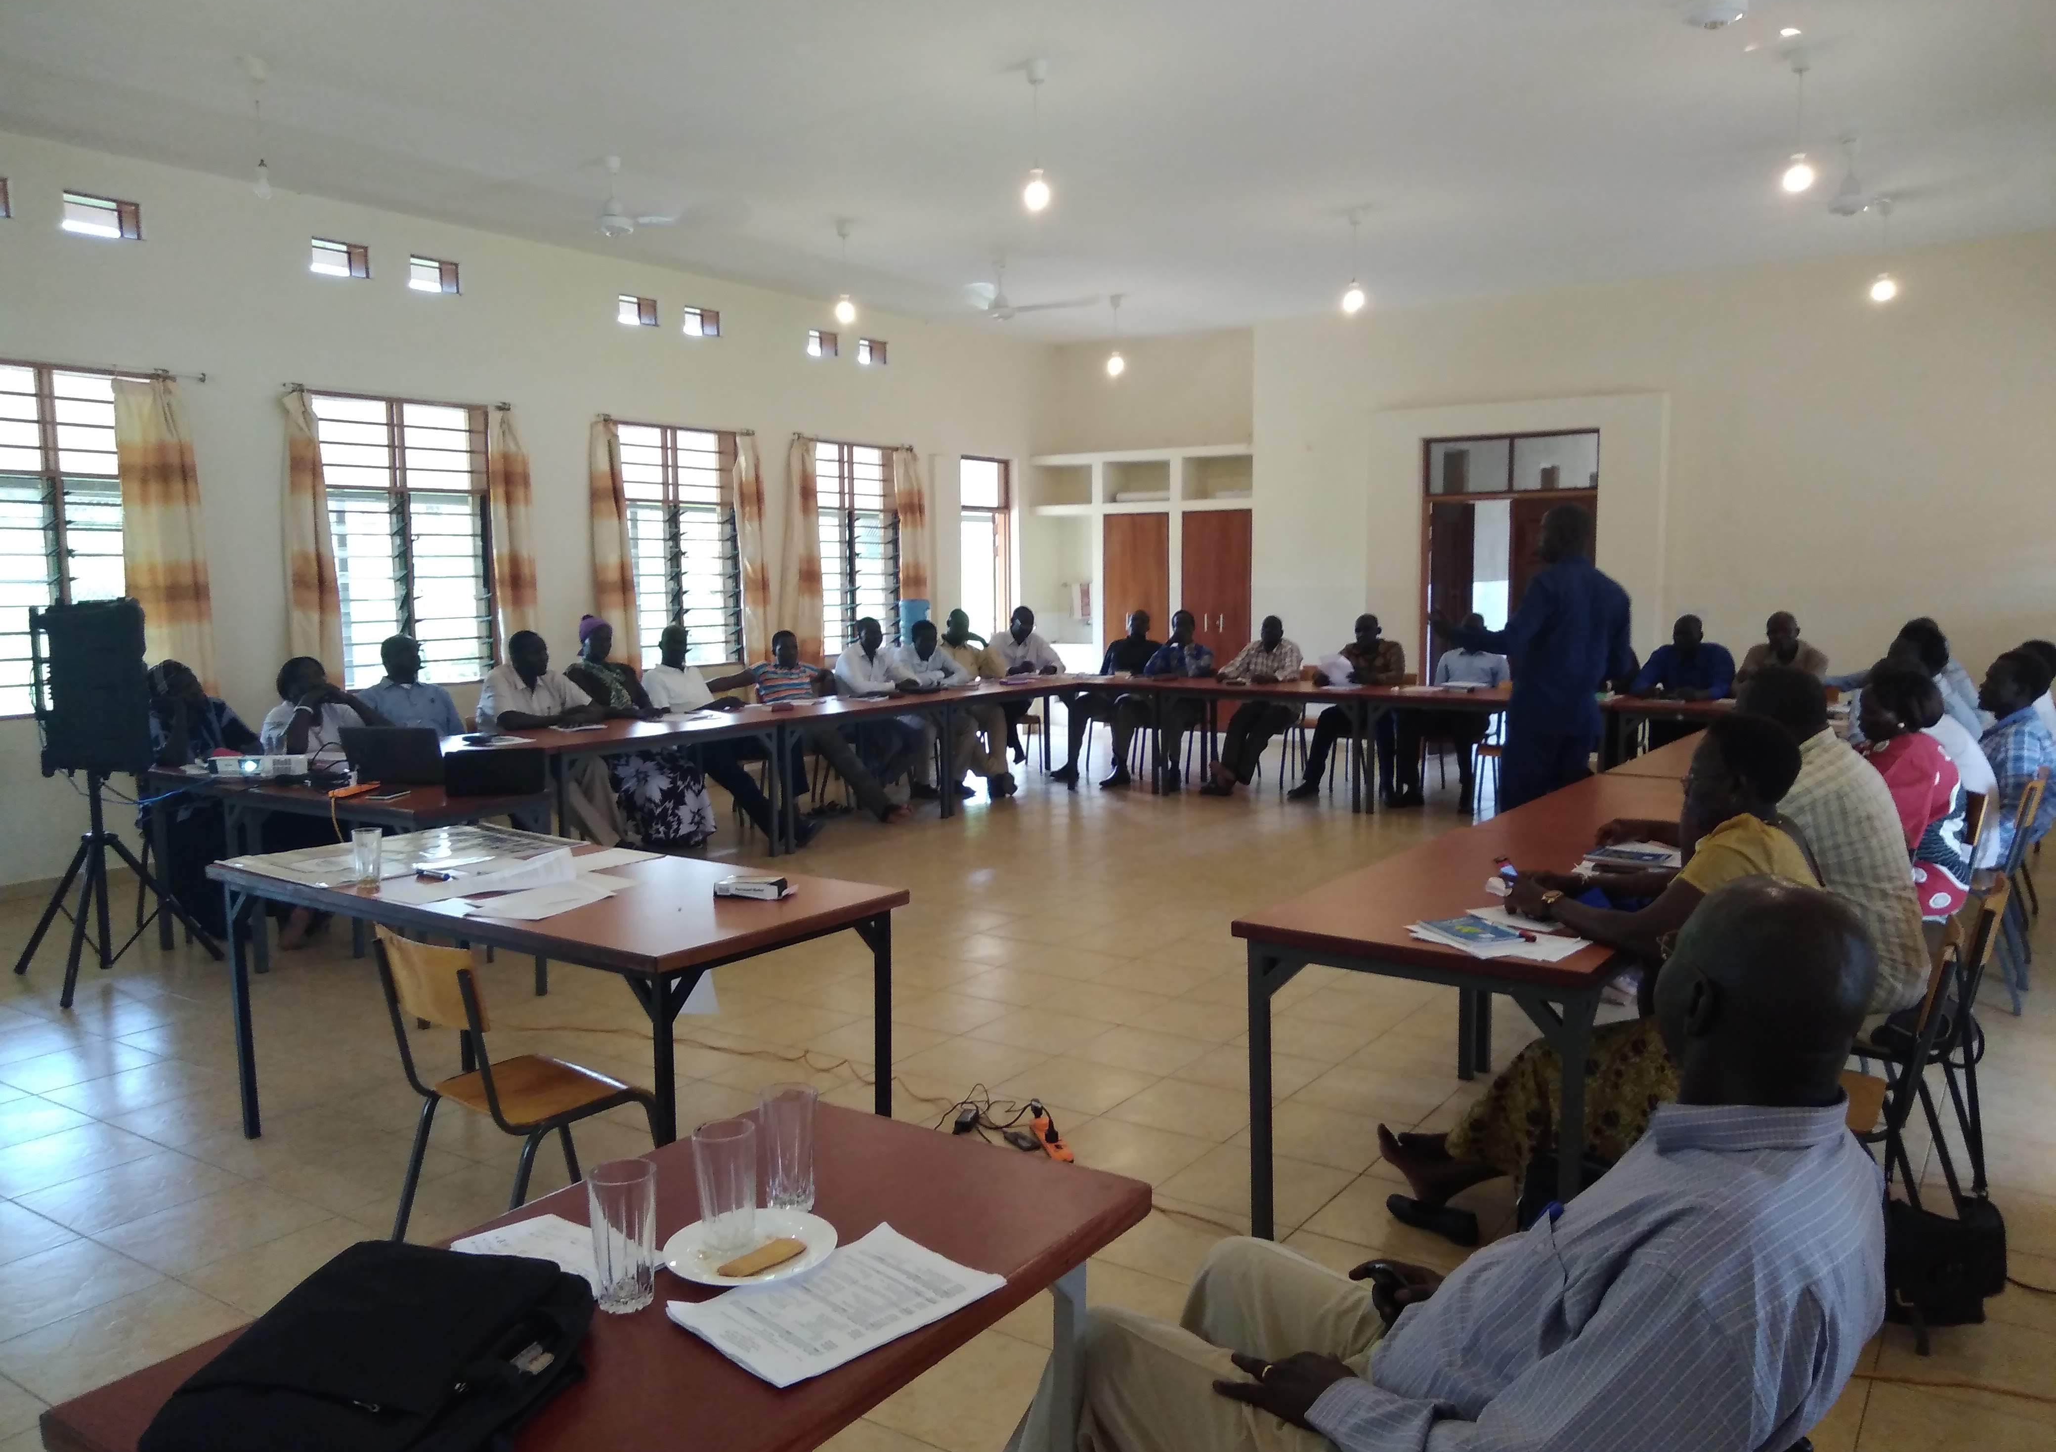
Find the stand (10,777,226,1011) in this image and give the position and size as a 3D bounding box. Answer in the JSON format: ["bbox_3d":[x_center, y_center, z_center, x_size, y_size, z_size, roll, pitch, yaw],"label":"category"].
[{"bbox_3d":[-3.529,0.555,6.268,0.730,0.841,0.743,-2,5,-13],"label":"stand"}]

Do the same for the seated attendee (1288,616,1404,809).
[{"bbox_3d":[2.177,-0.145,11.037,0.620,1.210,0.820,3,6,36],"label":"seated attendee"}]

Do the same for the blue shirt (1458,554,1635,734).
[{"bbox_3d":[2.111,-0.335,6.800,0.660,0.720,0.500,-3,6,-30],"label":"blue shirt"}]

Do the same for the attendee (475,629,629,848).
[{"bbox_3d":[-2.464,0.110,8.628,0.780,1.220,0.660,3,6,36],"label":"attendee"}]

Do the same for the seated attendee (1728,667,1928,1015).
[{"bbox_3d":[1.786,0.495,4.186,0.600,1.280,0.820,-4,6,-32],"label":"seated attendee"}]

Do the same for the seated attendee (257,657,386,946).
[{"bbox_3d":[-3.144,0.283,7.400,0.540,1.170,0.800,-1,5,-6],"label":"seated attendee"}]

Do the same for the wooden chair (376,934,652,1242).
[{"bbox_3d":[-1.082,0.814,3.554,0.410,0.820,0.520,3,7,33],"label":"wooden chair"}]

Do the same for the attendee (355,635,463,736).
[{"bbox_3d":[-3.003,0.167,8.267,0.800,1.240,0.580,4,7,42],"label":"attendee"}]

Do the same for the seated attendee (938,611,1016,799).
[{"bbox_3d":[-0.453,-0.191,11.891,0.540,1.260,0.820,-3,6,-29],"label":"seated attendee"}]

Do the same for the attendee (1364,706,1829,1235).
[{"bbox_3d":[1.314,0.565,3.713,0.970,1.220,0.500,3,6,32],"label":"attendee"}]

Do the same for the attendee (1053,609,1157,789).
[{"bbox_3d":[0.621,-0.234,12.137,0.660,1.230,0.900,4,7,40],"label":"attendee"}]

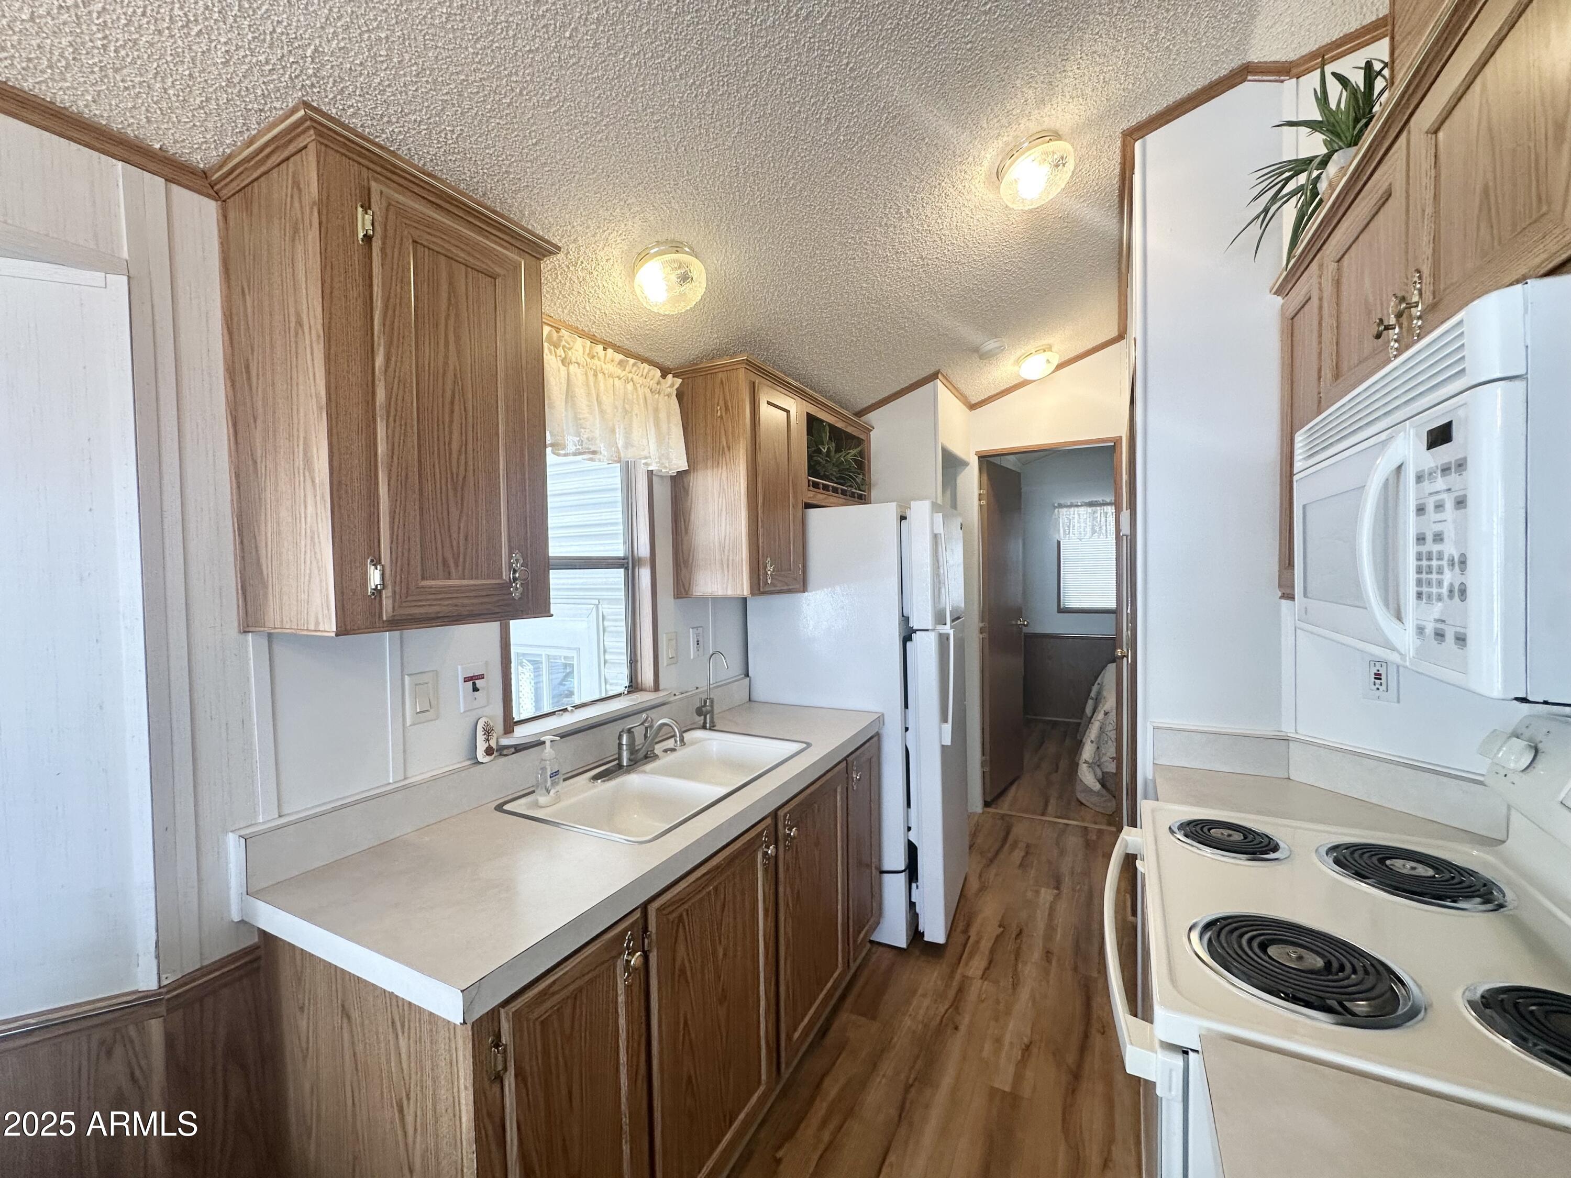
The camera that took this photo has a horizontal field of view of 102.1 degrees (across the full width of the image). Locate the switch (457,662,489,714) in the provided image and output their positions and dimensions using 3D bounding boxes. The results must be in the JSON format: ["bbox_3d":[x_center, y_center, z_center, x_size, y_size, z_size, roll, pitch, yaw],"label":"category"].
[{"bbox_3d":[-0.747,0.237,1.537,0.020,0.114,0.076,0,2,27],"label":"switch"}]

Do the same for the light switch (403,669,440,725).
[{"bbox_3d":[-0.808,0.244,1.422,0.014,0.116,0.071,0,2,27],"label":"light switch"}]

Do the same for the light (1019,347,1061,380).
[{"bbox_3d":[1.294,-1.149,3.246,0.181,0.083,0.181,-21,-7,26],"label":"light"}]

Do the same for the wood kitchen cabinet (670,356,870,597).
[{"bbox_3d":[0.024,-0.392,2.747,0.326,0.800,1.278,0,2,27],"label":"wood kitchen cabinet"}]

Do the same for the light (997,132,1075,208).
[{"bbox_3d":[0.674,-1.128,1.720,0.181,0.074,0.181,-20,-7,26],"label":"light"}]

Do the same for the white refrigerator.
[{"bbox_3d":[0.357,0.515,2.833,0.799,1.700,0.700,0,2,27],"label":"white refrigerator"}]

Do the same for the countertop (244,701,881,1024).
[{"bbox_3d":[-0.292,0.529,1.772,0.592,0.044,1.778,0,2,27],"label":"countertop"}]

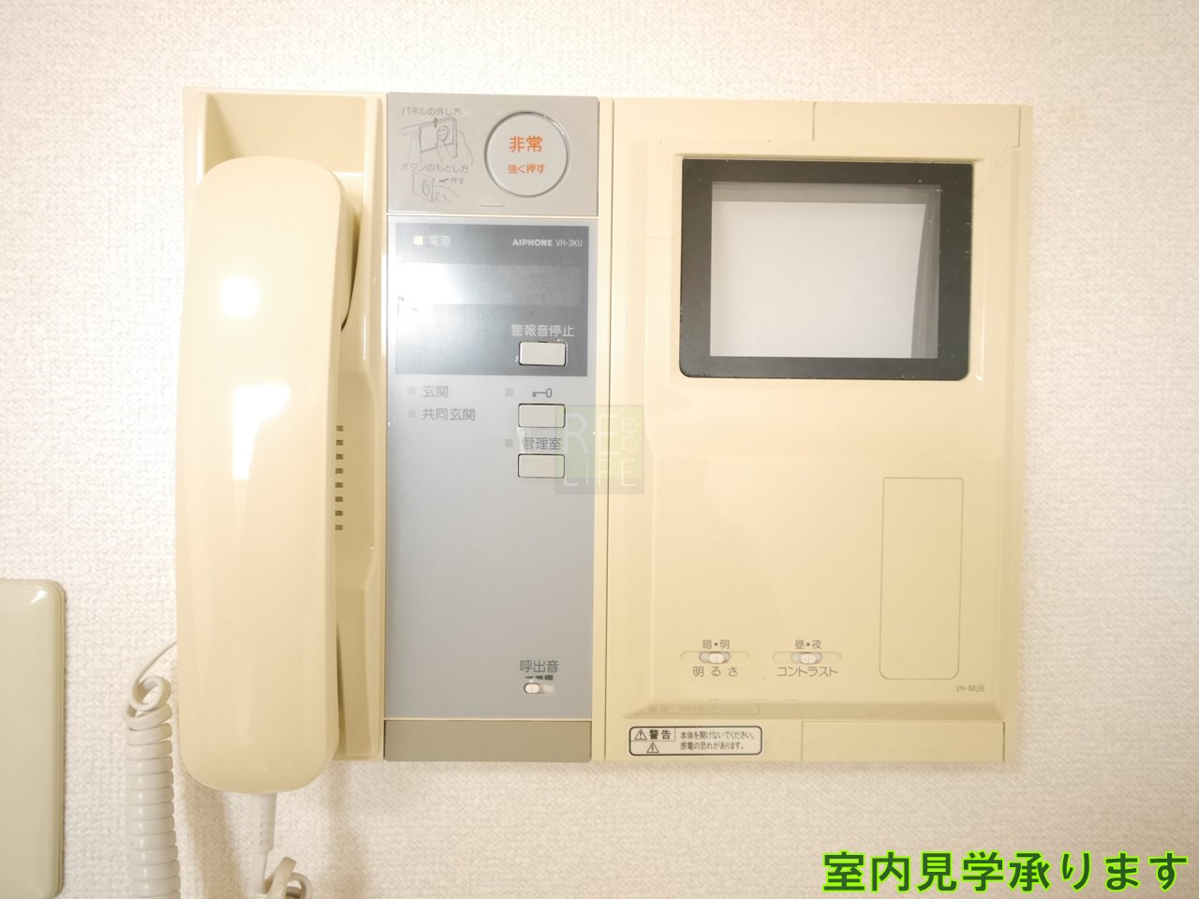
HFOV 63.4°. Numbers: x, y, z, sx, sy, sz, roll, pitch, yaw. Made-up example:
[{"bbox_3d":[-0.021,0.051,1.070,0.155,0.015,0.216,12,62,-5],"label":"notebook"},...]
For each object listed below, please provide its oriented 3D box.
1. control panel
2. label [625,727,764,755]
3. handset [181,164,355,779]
[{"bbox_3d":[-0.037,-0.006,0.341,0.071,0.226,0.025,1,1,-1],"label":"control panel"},{"bbox_3d":[0.033,0.101,0.338,0.047,0.011,0.001,0,2,-2],"label":"label"},{"bbox_3d":[-0.107,0.006,0.319,0.047,0.203,0.048,0,-1,-2],"label":"handset"}]

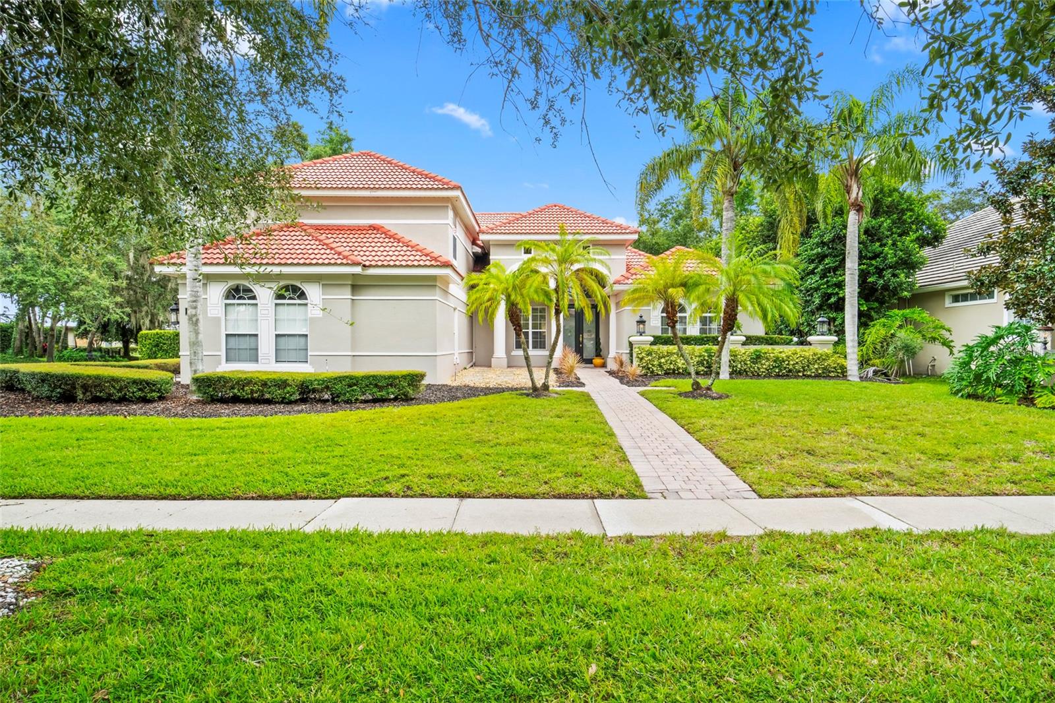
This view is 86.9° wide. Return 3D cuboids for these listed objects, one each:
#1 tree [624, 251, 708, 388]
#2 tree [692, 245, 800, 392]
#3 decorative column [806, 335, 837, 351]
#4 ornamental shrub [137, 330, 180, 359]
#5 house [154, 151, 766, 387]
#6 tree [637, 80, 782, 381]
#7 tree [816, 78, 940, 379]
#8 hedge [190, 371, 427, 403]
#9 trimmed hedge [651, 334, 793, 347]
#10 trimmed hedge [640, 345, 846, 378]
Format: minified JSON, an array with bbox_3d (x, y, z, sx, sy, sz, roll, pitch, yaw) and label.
[{"bbox_3d":[3.600,-0.800,14.200,2.350,3.620,2.400,0,1,0],"label":"tree"},{"bbox_3d":[5.600,-0.840,14.200,2.750,3.700,2.700,0,1,0],"label":"tree"},{"bbox_3d":[9.370,0.160,17.600,0.660,1.300,0.660,0,1,0],"label":"decorative column"},{"bbox_3d":[-15.100,-0.080,23.000,2.200,1.600,1.500,0,1,0],"label":"ornamental shrub"},{"bbox_3d":[-0.500,-3.690,22.600,19.600,8.900,15.200,0,1,0],"label":"house"},{"bbox_3d":[5.500,-3.680,16.800,4.400,9.050,4.200,0,1,0],"label":"tree"},{"bbox_3d":[10.250,-3.680,16.300,3.800,9.100,3.900,0,1,0],"label":"tree"},{"bbox_3d":[-5.000,0.790,12.950,5.200,0.670,1.200,0,1,0],"label":"hedge"},{"bbox_3d":[6.300,0.080,18.600,5.100,1.300,0.850,0,1,0],"label":"trimmed hedge"},{"bbox_3d":[6.550,0.320,17.150,6.400,1.020,0.850,0,1,0],"label":"trimmed hedge"}]

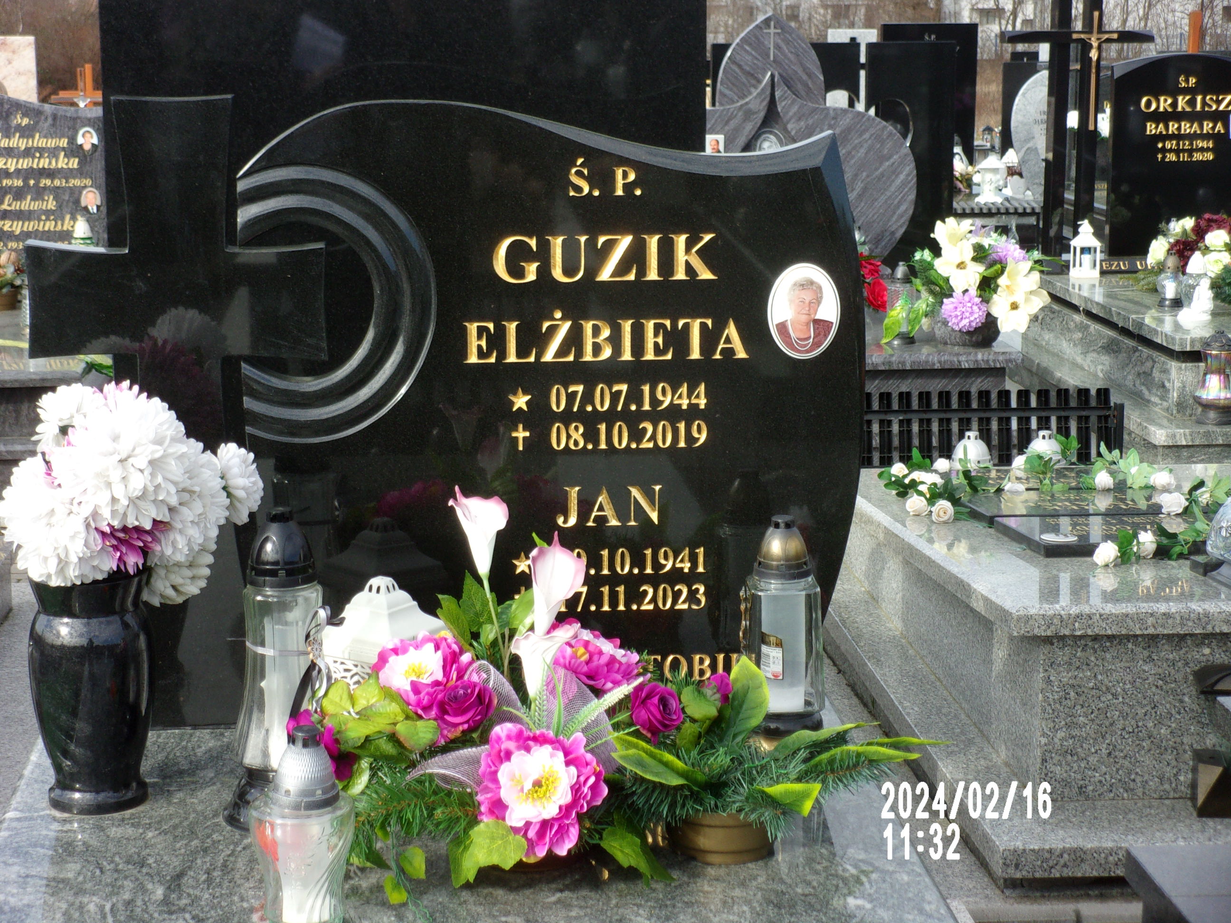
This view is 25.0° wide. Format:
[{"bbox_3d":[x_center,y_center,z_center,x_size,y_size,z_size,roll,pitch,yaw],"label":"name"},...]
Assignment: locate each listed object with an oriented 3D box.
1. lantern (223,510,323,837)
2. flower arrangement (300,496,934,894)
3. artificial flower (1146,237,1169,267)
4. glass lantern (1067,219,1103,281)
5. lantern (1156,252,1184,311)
[{"bbox_3d":[-0.378,0.224,3.057,0.100,0.349,0.100,-1,10,-4],"label":"lantern"},{"bbox_3d":[-0.005,0.228,2.967,0.650,0.391,0.360,-1,10,-4],"label":"flower arrangement"},{"bbox_3d":[1.851,-0.714,9.463,0.075,0.105,0.075,2,10,10],"label":"artificial flower"},{"bbox_3d":[1.692,-0.768,9.983,0.088,0.204,0.088,-1,10,-4],"label":"glass lantern"},{"bbox_3d":[1.818,-0.597,9.088,0.087,0.177,0.087,-1,10,-4],"label":"lantern"}]

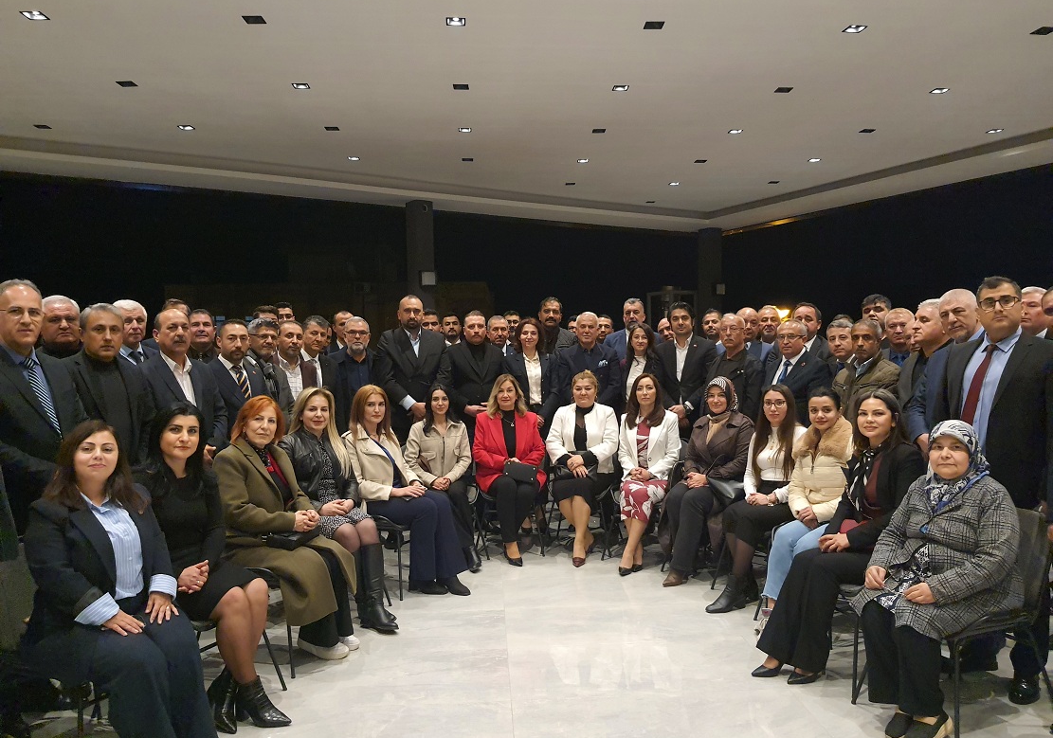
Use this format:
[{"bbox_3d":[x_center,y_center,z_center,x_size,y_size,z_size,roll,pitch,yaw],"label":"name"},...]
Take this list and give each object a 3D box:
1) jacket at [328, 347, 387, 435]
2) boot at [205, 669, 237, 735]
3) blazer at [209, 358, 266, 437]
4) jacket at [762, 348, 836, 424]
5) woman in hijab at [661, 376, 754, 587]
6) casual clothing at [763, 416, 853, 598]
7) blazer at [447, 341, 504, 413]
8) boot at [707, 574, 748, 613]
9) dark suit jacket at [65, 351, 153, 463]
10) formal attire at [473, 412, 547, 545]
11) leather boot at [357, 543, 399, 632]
[{"bbox_3d":[-1.259,0.181,5.900,0.510,0.730,0.300,-1,1,-7],"label":"jacket"},{"bbox_3d":[-1.195,1.290,3.130,0.100,0.200,0.250,-1,2,-37],"label":"boot"},{"bbox_3d":[-1.758,0.284,4.928,0.500,0.710,0.290,-1,2,-31],"label":"blazer"},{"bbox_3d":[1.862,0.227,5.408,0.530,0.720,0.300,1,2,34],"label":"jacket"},{"bbox_3d":[1.210,0.697,5.240,0.500,1.260,0.880,1,2,36],"label":"woman in hijab"},{"bbox_3d":[1.571,0.750,4.441,0.480,0.910,0.660,1,2,38],"label":"casual clothing"},{"bbox_3d":[-0.401,0.129,6.200,0.530,0.730,0.300,0,1,-3],"label":"blazer"},{"bbox_3d":[1.125,1.243,4.453,0.245,0.190,0.095,-1,2,-25],"label":"boot"},{"bbox_3d":[-1.898,0.283,3.628,0.520,0.720,0.300,-2,2,-36],"label":"dark suit jacket"},{"bbox_3d":[-0.132,0.752,5.780,0.540,0.900,0.680,0,1,-1],"label":"formal attire"},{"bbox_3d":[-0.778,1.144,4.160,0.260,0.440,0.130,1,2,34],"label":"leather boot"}]

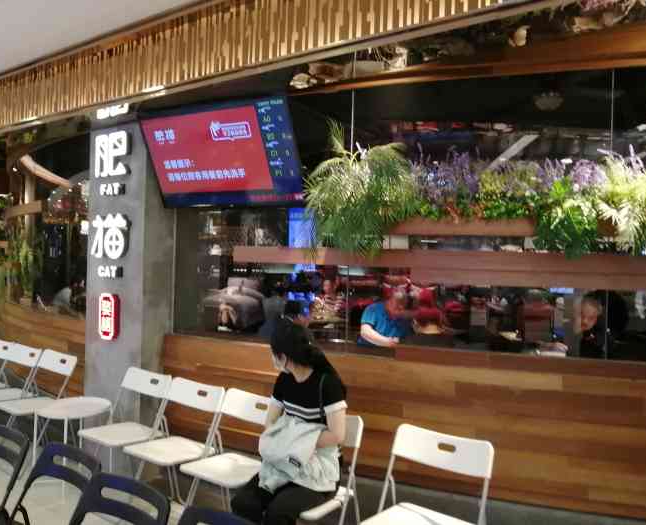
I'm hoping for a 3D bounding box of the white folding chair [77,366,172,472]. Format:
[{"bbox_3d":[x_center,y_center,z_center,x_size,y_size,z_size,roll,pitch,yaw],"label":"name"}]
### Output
[{"bbox_3d":[-1.226,1.094,3.240,0.445,0.785,0.450,2,0,33],"label":"white folding chair"}]

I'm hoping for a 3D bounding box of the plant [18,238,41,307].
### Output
[{"bbox_3d":[-3.070,0.105,5.500,0.200,0.690,0.200,2,0,33],"label":"plant"}]

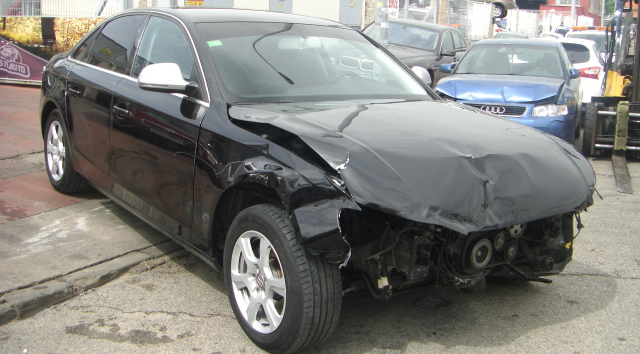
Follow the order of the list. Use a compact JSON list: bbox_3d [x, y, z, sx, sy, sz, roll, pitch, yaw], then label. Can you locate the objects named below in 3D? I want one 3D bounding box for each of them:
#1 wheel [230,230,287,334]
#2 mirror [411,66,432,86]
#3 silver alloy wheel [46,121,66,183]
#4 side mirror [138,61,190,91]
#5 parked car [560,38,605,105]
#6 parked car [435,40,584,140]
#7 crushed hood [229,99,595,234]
[{"bbox_3d":[-0.190,0.424,2.898,0.190,0.440,0.440,-5,15,-36],"label":"wheel"},{"bbox_3d":[0.624,-0.634,4.481,0.250,0.160,0.140,-5,15,-36],"label":"mirror"},{"bbox_3d":[-1.838,-0.184,5.088,0.190,0.440,0.440,-5,15,-36],"label":"silver alloy wheel"},{"bbox_3d":[-0.786,-0.486,3.455,0.250,0.160,0.140,-5,15,-36],"label":"side mirror"},{"bbox_3d":[4.982,-2.322,15.224,1.800,1.520,4.300,5,12,16],"label":"parked car"},{"bbox_3d":[2.701,-1.220,9.892,1.760,1.420,4.120,6,12,20],"label":"parked car"},{"bbox_3d":[0.467,-0.109,3.298,1.470,0.370,1.140,-5,15,-36],"label":"crushed hood"}]

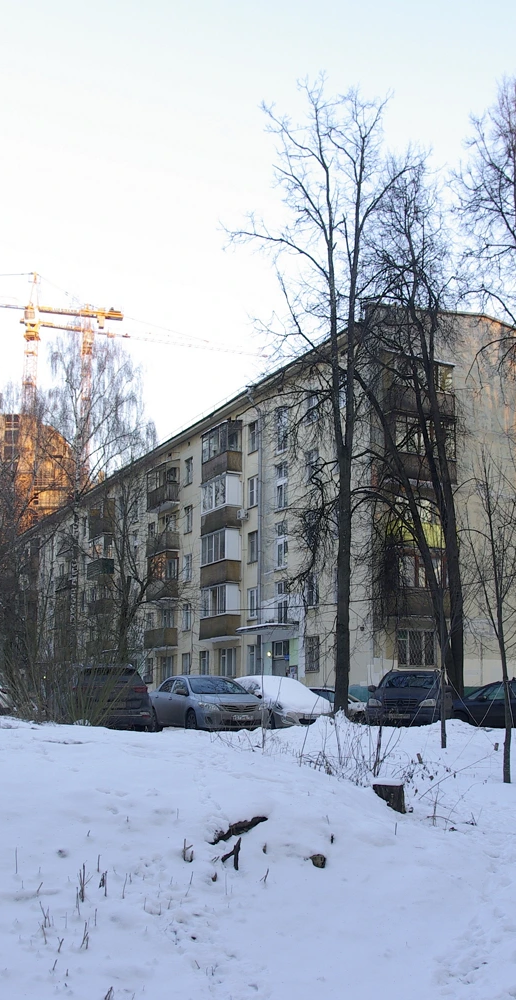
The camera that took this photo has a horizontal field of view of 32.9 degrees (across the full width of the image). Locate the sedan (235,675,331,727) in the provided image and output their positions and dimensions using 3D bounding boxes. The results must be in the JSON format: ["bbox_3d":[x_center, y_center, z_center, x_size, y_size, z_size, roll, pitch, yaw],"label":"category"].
[{"bbox_3d":[0.720,6.019,25.807,1.730,1.500,4.350,4,-14,-19],"label":"sedan"}]

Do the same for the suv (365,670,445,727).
[{"bbox_3d":[4.260,5.457,23.577,1.840,1.800,4.600,-5,-14,19],"label":"suv"}]

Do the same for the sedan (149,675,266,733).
[{"bbox_3d":[-1.400,5.317,22.788,1.760,1.480,4.540,6,-15,-26],"label":"sedan"}]

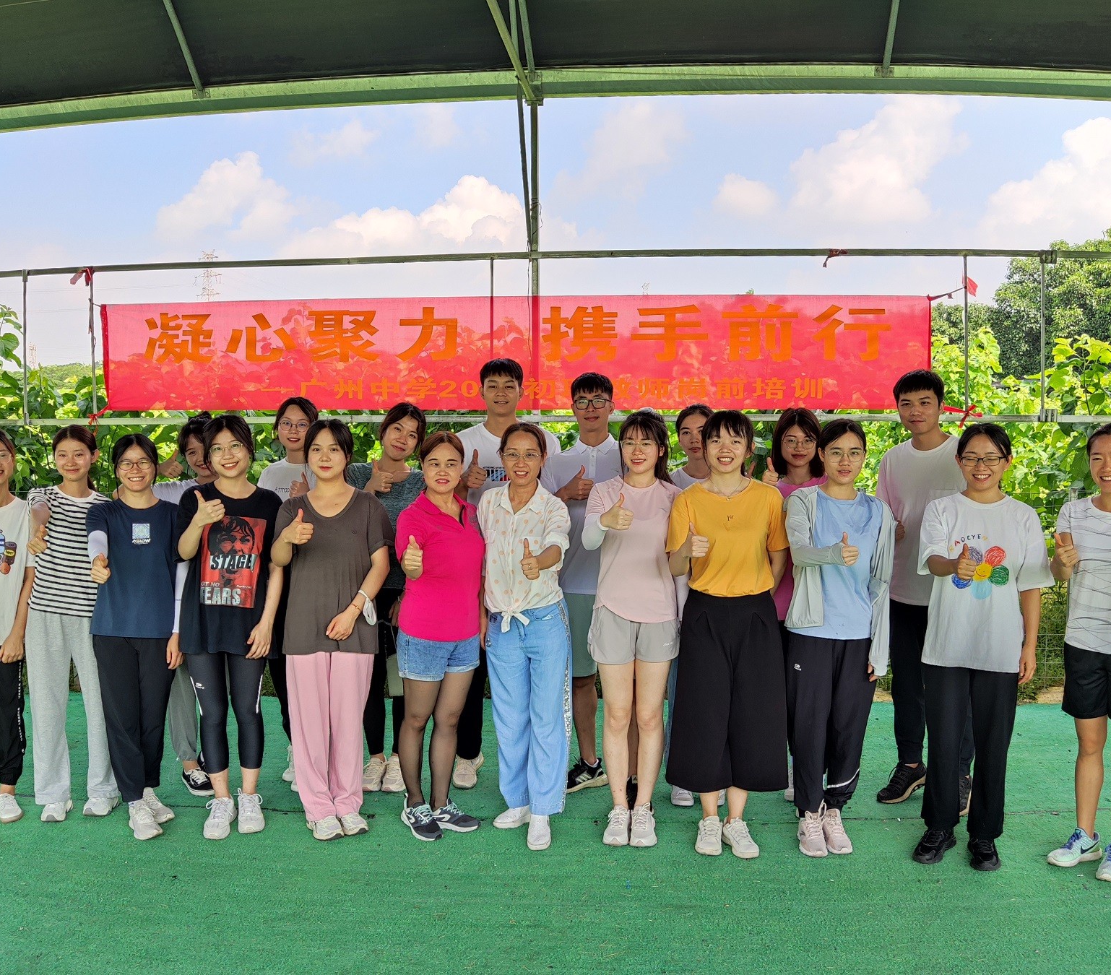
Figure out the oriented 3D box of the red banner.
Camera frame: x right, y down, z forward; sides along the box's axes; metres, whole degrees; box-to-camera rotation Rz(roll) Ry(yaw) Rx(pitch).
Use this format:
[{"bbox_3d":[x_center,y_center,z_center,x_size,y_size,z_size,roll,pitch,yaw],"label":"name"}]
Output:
[{"bbox_3d":[-0.282,-0.757,5.377,4.770,0.635,0.050,0,4,3],"label":"red banner"}]

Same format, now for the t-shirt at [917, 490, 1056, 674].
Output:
[{"bbox_3d":[1.525,0.333,3.376,0.460,0.630,0.280,2,6,16],"label":"t-shirt"}]

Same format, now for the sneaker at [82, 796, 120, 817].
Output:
[{"bbox_3d":[-1.865,1.255,3.866,0.095,0.110,0.250,0,4,2],"label":"sneaker"}]

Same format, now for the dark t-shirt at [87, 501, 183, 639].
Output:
[{"bbox_3d":[-1.671,0.312,3.717,0.357,0.526,0.310,-2,4,-24],"label":"dark t-shirt"}]

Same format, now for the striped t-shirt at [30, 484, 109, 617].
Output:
[{"bbox_3d":[-1.919,0.255,3.746,0.373,0.531,0.290,-1,4,-8],"label":"striped t-shirt"}]

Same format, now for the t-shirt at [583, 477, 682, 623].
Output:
[{"bbox_3d":[0.298,0.232,3.627,0.387,0.548,0.280,0,4,3],"label":"t-shirt"}]

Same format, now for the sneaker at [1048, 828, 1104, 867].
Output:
[{"bbox_3d":[1.895,1.287,3.406,0.255,0.115,0.095,-2,5,-30],"label":"sneaker"}]

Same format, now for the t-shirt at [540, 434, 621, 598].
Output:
[{"bbox_3d":[0.150,0.118,3.903,0.448,0.670,0.280,0,4,0],"label":"t-shirt"}]

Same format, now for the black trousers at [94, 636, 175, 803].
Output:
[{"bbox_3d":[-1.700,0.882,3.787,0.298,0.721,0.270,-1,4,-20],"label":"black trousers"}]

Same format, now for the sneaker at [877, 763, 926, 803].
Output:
[{"bbox_3d":[1.485,1.251,4.043,0.105,0.108,0.280,5,8,45],"label":"sneaker"}]

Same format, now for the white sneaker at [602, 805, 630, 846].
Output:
[{"bbox_3d":[0.251,1.289,3.644,0.095,0.107,0.245,1,6,11],"label":"white sneaker"}]

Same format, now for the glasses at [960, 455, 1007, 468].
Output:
[{"bbox_3d":[1.492,-0.102,3.287,0.147,0.045,0.145,2,10,22],"label":"glasses"}]

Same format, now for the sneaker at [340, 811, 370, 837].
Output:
[{"bbox_3d":[-0.817,1.309,3.798,0.095,0.100,0.250,-2,4,-25],"label":"sneaker"}]

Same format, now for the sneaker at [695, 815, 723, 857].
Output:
[{"bbox_3d":[0.598,1.320,3.643,0.097,0.100,0.250,1,4,11],"label":"sneaker"}]

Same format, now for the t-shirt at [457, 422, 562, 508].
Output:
[{"bbox_3d":[-0.225,0.049,3.992,0.520,0.680,0.280,0,5,0],"label":"t-shirt"}]

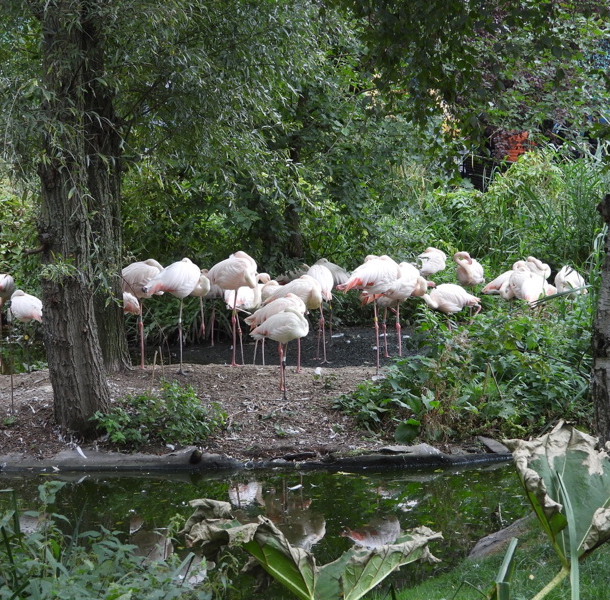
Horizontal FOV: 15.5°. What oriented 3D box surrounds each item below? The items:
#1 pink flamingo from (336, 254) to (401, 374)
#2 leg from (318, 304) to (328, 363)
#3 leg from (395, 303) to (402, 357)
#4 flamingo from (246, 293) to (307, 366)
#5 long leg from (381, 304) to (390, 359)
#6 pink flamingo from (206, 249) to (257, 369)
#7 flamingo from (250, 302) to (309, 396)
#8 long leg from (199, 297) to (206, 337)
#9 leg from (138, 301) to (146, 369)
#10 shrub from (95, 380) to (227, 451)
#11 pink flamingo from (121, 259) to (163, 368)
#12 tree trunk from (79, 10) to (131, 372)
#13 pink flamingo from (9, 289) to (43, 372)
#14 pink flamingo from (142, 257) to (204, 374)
[{"bbox_3d":[0.473,0.108,16.700,0.550,0.890,0.290,-3,4,-32],"label":"pink flamingo"},{"bbox_3d":[0.146,0.279,18.700,0.080,0.484,0.060,1,3,24],"label":"leg"},{"bbox_3d":[0.747,0.236,17.900,0.050,0.430,0.045,-2,4,-18],"label":"leg"},{"bbox_3d":[-0.233,0.245,18.300,0.500,0.612,0.270,0,3,-6],"label":"flamingo"},{"bbox_3d":[0.693,0.271,19.300,0.070,0.465,0.060,2,4,32],"label":"long leg"},{"bbox_3d":[-0.560,0.066,17.300,0.290,0.890,0.520,-4,5,-42],"label":"pink flamingo"},{"bbox_3d":[-0.192,0.388,16.900,0.450,0.709,0.260,1,3,12],"label":"flamingo"},{"bbox_3d":[-0.860,0.147,18.800,0.050,0.360,0.045,-2,4,-18],"label":"long leg"},{"bbox_3d":[-1.320,0.279,18.100,0.070,0.549,0.060,-1,3,-20],"label":"leg"},{"bbox_3d":[-0.921,0.720,14.100,0.850,0.380,0.600,-1,4,0],"label":"shrub"},{"bbox_3d":[-1.270,0.104,17.300,0.520,0.850,0.290,2,5,42],"label":"pink flamingo"},{"bbox_3d":[-1.602,-0.879,18.000,0.420,2.923,0.420,0,3,0],"label":"tree trunk"},{"bbox_3d":[-2.228,0.245,18.000,0.270,0.674,0.460,-2,4,-37],"label":"pink flamingo"},{"bbox_3d":[-1.064,0.124,18.000,0.560,0.947,0.300,-2,4,-37],"label":"pink flamingo"}]

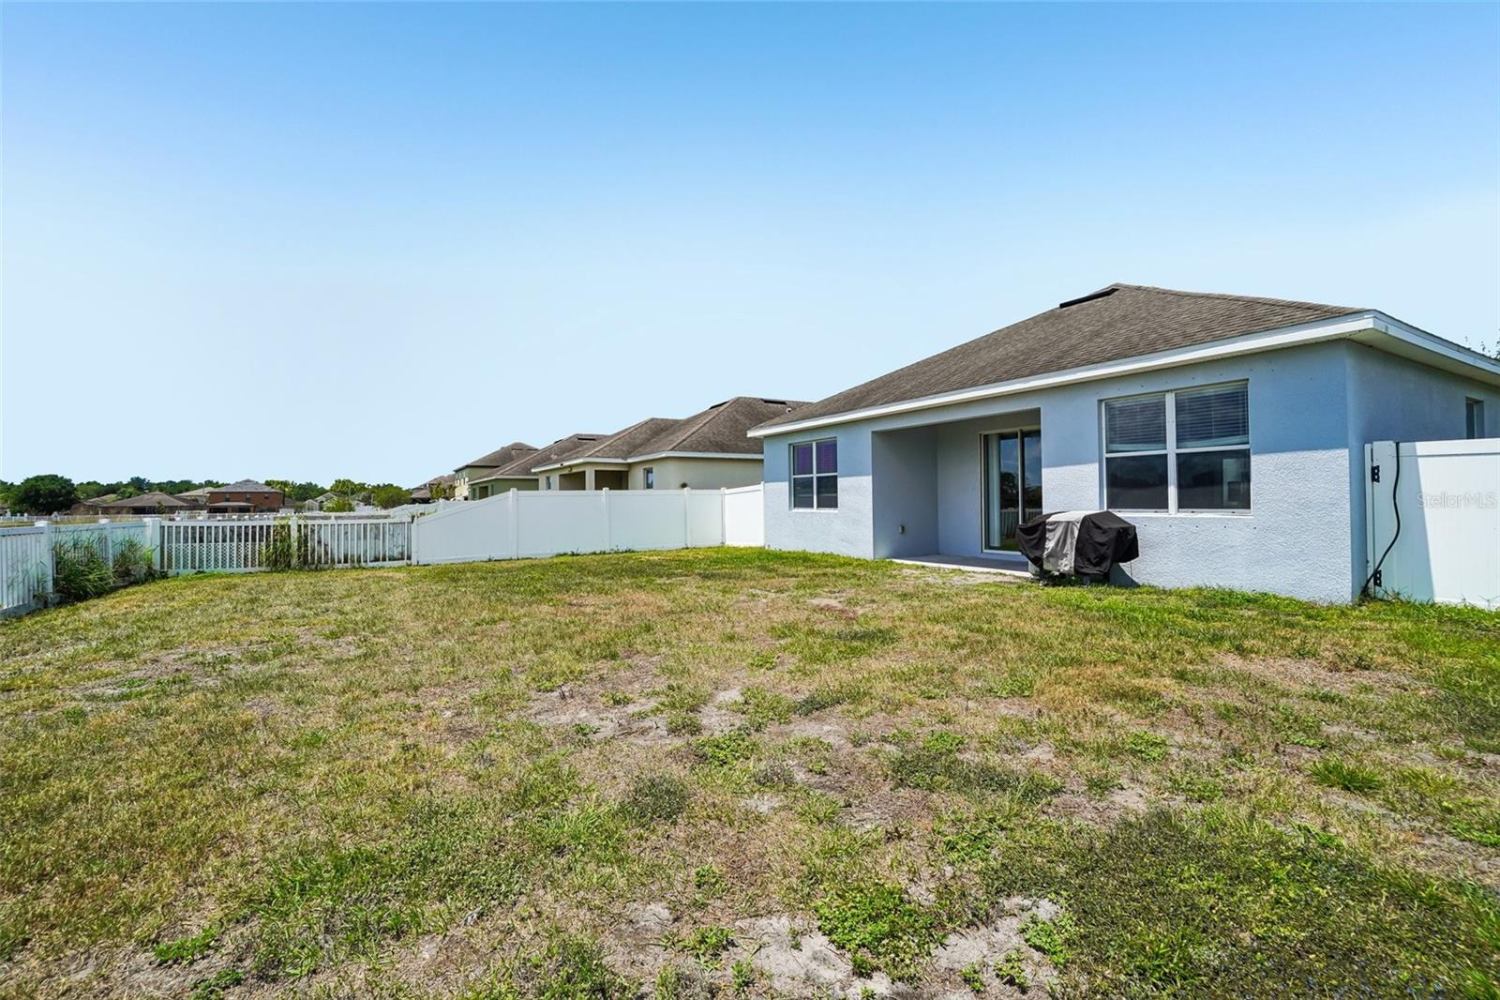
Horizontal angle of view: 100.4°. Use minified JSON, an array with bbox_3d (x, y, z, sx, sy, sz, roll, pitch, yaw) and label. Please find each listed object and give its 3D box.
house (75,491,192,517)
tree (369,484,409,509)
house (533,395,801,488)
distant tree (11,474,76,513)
[{"bbox_3d":[-129.378,1.474,131.000,15.500,5.800,16.500,-1,0,-30],"label":"house"},{"bbox_3d":[-54.887,0.178,95.000,5.100,5.300,5.100,-1,0,-30],"label":"tree"},{"bbox_3d":[0.781,-1.817,30.899,19.000,6.400,12.700,-1,0,-30],"label":"house"},{"bbox_3d":[-140.026,-0.465,124.000,8.900,9.300,8.900,-1,0,-30],"label":"distant tree"}]

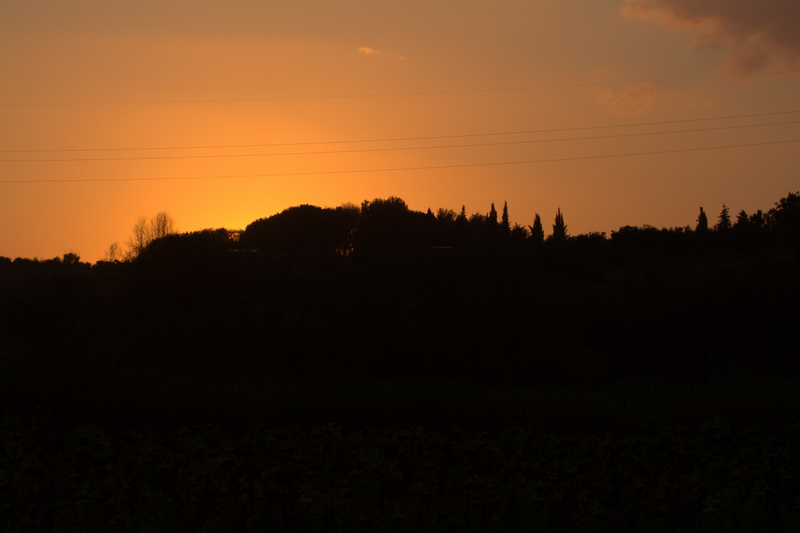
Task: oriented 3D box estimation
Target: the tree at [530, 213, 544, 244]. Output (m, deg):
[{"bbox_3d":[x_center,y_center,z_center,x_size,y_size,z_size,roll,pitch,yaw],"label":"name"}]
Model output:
[{"bbox_3d":[23.805,-6.406,600.000,2.251,5.973,2.251,0,-2,0],"label":"tree"}]

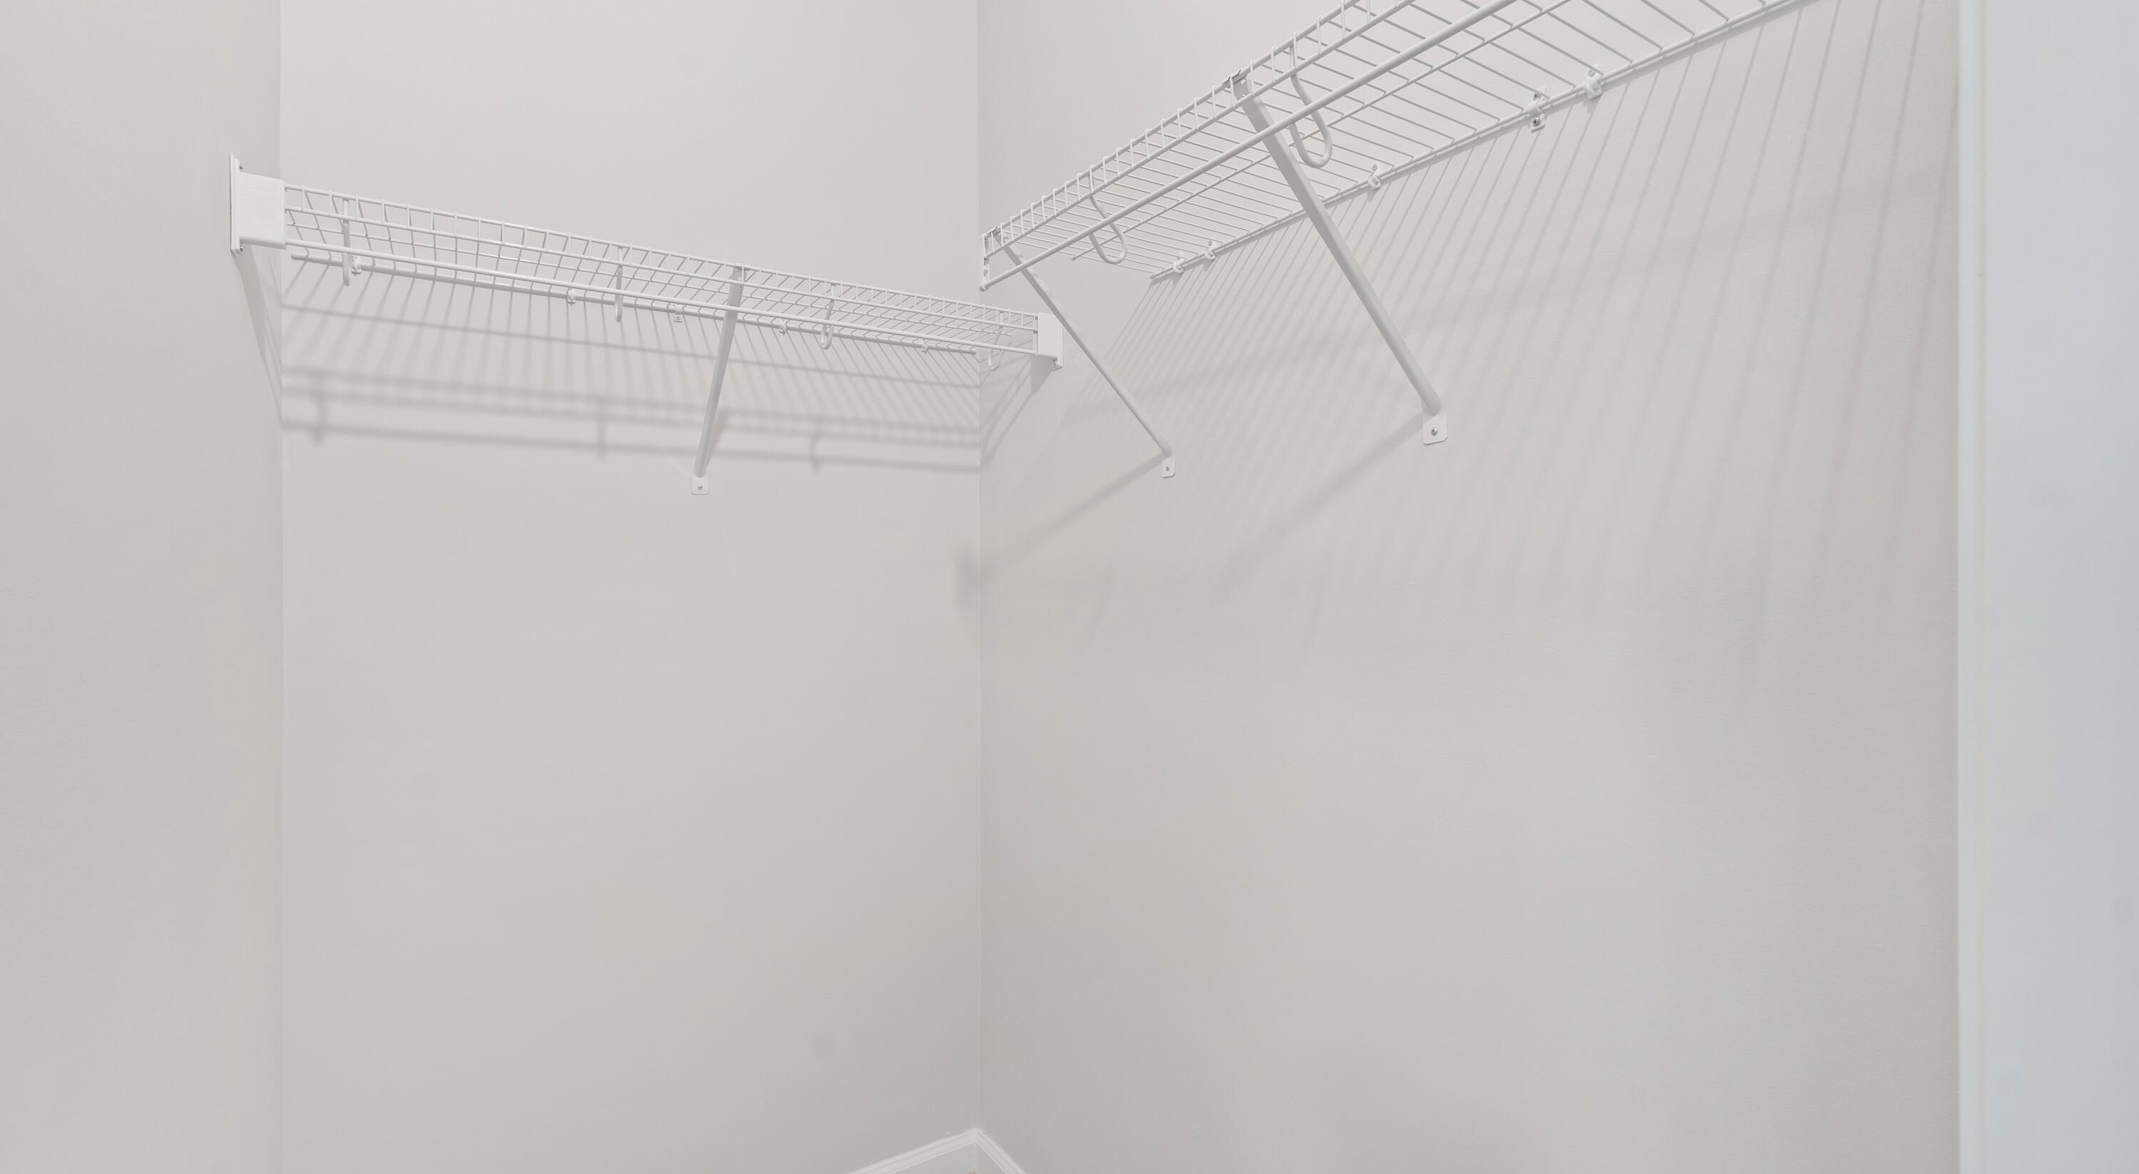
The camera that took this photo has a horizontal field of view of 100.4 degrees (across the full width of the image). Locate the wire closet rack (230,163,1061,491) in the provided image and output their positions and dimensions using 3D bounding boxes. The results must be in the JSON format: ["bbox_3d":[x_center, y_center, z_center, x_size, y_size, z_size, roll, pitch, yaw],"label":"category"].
[{"bbox_3d":[-0.587,-0.339,1.488,1.152,0.345,0.318,0,0,-32],"label":"wire closet rack"}]

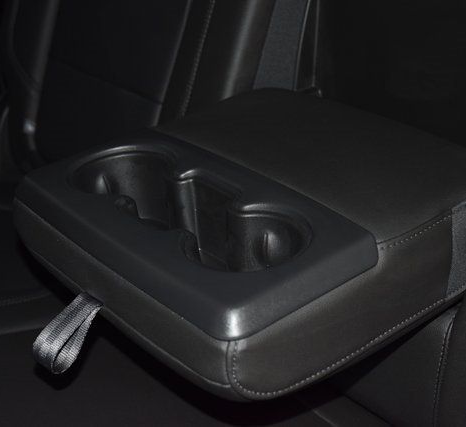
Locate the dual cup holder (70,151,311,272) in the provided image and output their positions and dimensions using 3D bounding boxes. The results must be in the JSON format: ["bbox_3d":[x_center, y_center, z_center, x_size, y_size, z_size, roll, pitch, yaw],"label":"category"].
[{"bbox_3d":[-0.038,0.019,0.714,0.090,0.066,0.247,-25,36,-32],"label":"dual cup holder"}]

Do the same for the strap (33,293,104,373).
[{"bbox_3d":[-0.123,0.090,0.681,0.050,0.043,0.032,-25,36,-32],"label":"strap"}]

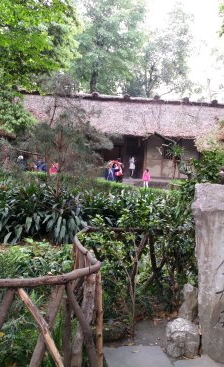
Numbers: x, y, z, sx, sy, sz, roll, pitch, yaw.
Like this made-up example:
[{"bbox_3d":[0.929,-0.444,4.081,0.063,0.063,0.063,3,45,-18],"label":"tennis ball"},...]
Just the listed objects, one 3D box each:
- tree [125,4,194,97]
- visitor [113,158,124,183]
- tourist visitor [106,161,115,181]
[{"bbox_3d":[4.747,-8.946,39.000,6.800,16.500,6.800,2,3,0],"label":"tree"},{"bbox_3d":[0.349,-0.549,20.500,0.550,1.660,0.500,0,4,-30],"label":"visitor"},{"bbox_3d":[-0.081,-0.540,20.600,0.550,1.600,0.500,0,4,-30],"label":"tourist visitor"}]

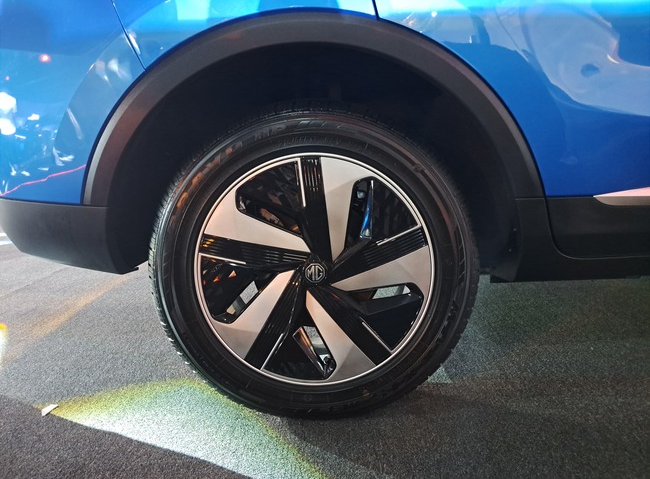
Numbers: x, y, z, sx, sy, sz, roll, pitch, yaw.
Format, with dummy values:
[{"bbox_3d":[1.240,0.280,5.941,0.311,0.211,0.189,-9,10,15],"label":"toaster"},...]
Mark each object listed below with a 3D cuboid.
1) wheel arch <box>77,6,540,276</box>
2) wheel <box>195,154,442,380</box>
[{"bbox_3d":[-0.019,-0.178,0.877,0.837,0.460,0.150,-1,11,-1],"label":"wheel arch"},{"bbox_3d":[-0.021,0.051,0.959,0.466,0.466,0.180,-1,11,-1],"label":"wheel"}]

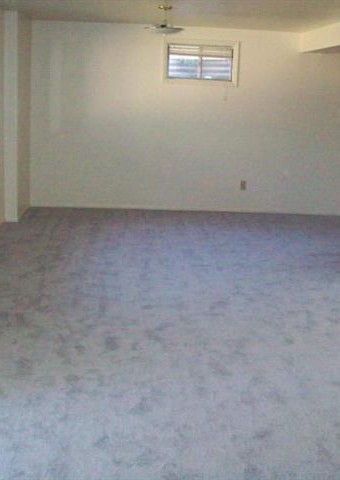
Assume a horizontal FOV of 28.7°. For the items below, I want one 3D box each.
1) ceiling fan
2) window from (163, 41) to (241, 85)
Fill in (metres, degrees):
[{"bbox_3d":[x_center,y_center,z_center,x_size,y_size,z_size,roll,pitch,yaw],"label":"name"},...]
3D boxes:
[{"bbox_3d":[-0.049,-1.924,5.824,0.345,0.260,0.345,2,14,-4],"label":"ceiling fan"},{"bbox_3d":[0.386,-2.191,8.249,0.940,0.520,0.090,2,14,-4],"label":"window"}]

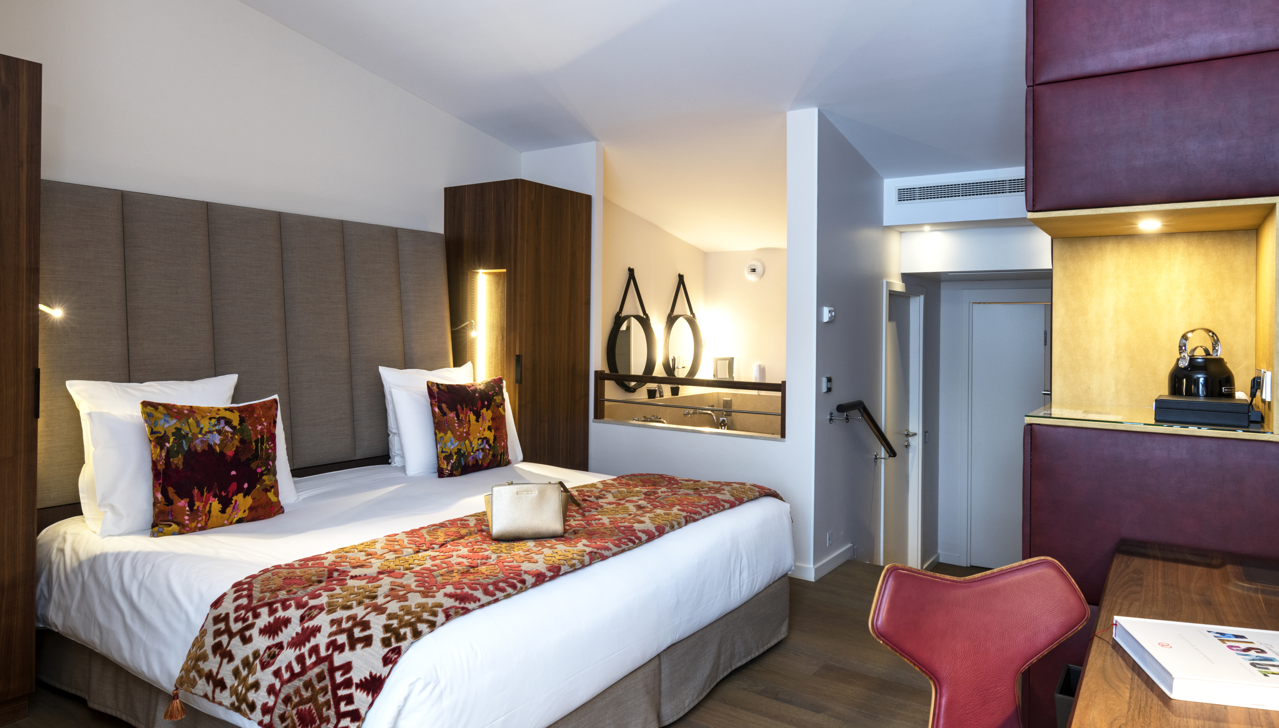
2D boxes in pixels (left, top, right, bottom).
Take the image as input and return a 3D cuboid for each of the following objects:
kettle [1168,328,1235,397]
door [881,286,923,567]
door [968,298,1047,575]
[{"bbox_3d":[1.780,0.022,2.460,0.190,0.265,0.170,0,1,-10],"label":"kettle"},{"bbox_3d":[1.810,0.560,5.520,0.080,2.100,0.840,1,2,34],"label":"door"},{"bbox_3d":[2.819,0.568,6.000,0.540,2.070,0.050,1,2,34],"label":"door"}]

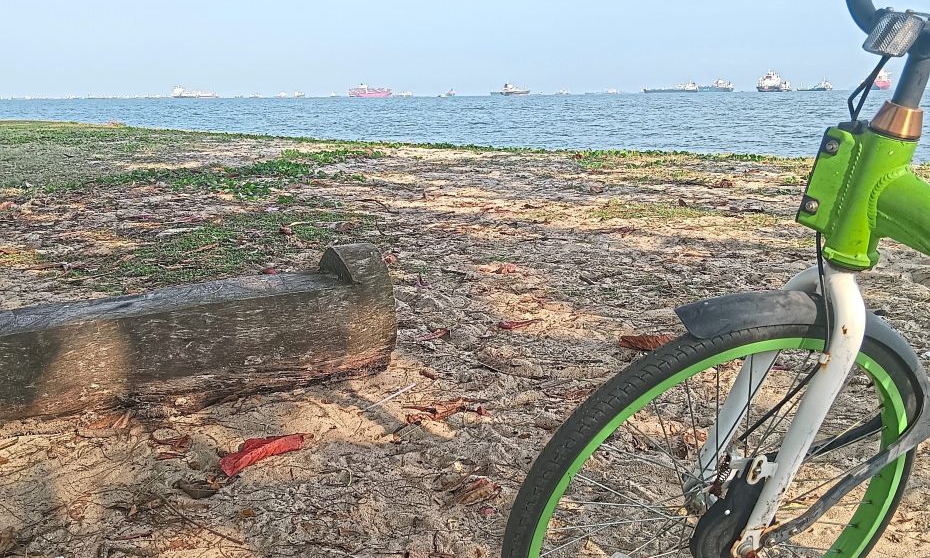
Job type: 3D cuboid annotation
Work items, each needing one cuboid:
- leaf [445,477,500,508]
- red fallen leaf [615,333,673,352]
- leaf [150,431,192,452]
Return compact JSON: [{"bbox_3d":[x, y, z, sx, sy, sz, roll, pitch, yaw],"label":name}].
[{"bbox_3d":[0.018,0.414,1.805,0.060,0.027,0.122,9,14,39],"label":"leaf"},{"bbox_3d":[0.569,0.190,2.878,0.190,0.040,0.095,-1,11,0],"label":"red fallen leaf"},{"bbox_3d":[-0.656,0.365,2.089,0.095,0.025,0.060,-1,11,-3],"label":"leaf"}]

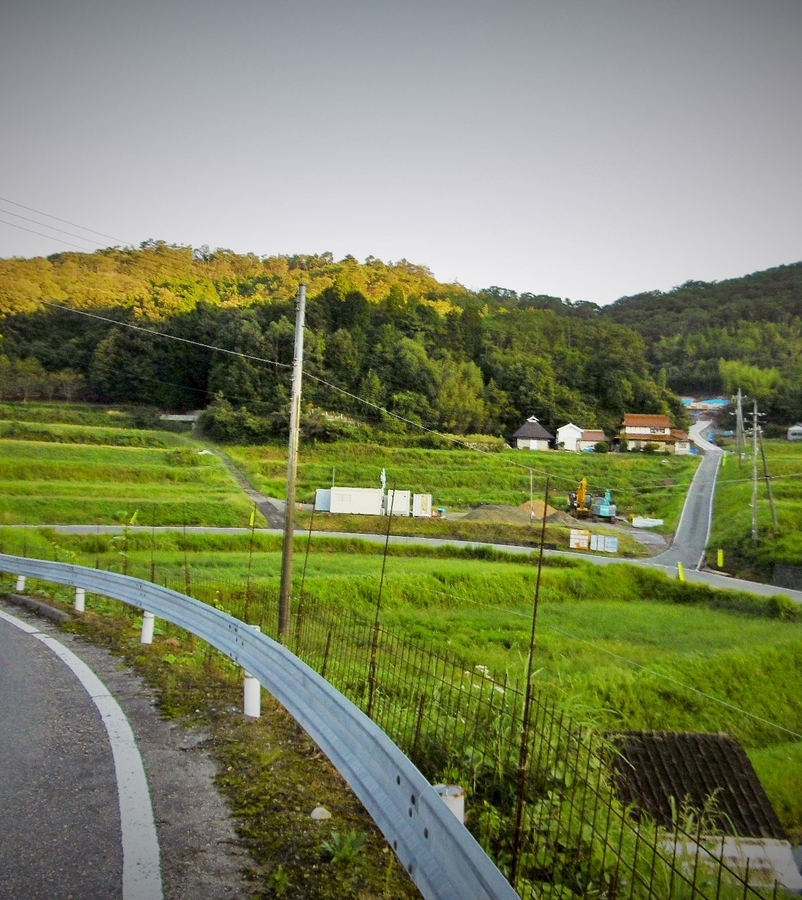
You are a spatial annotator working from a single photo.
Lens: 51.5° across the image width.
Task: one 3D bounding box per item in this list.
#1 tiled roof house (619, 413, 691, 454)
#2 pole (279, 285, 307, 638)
[{"bbox_3d":[45.793,-2.975,150.000,11.300,7.200,7.700,2,-3,-4],"label":"tiled roof house"},{"bbox_3d":[-2.960,0.249,22.992,0.300,9.761,0.300,3,-3,0],"label":"pole"}]

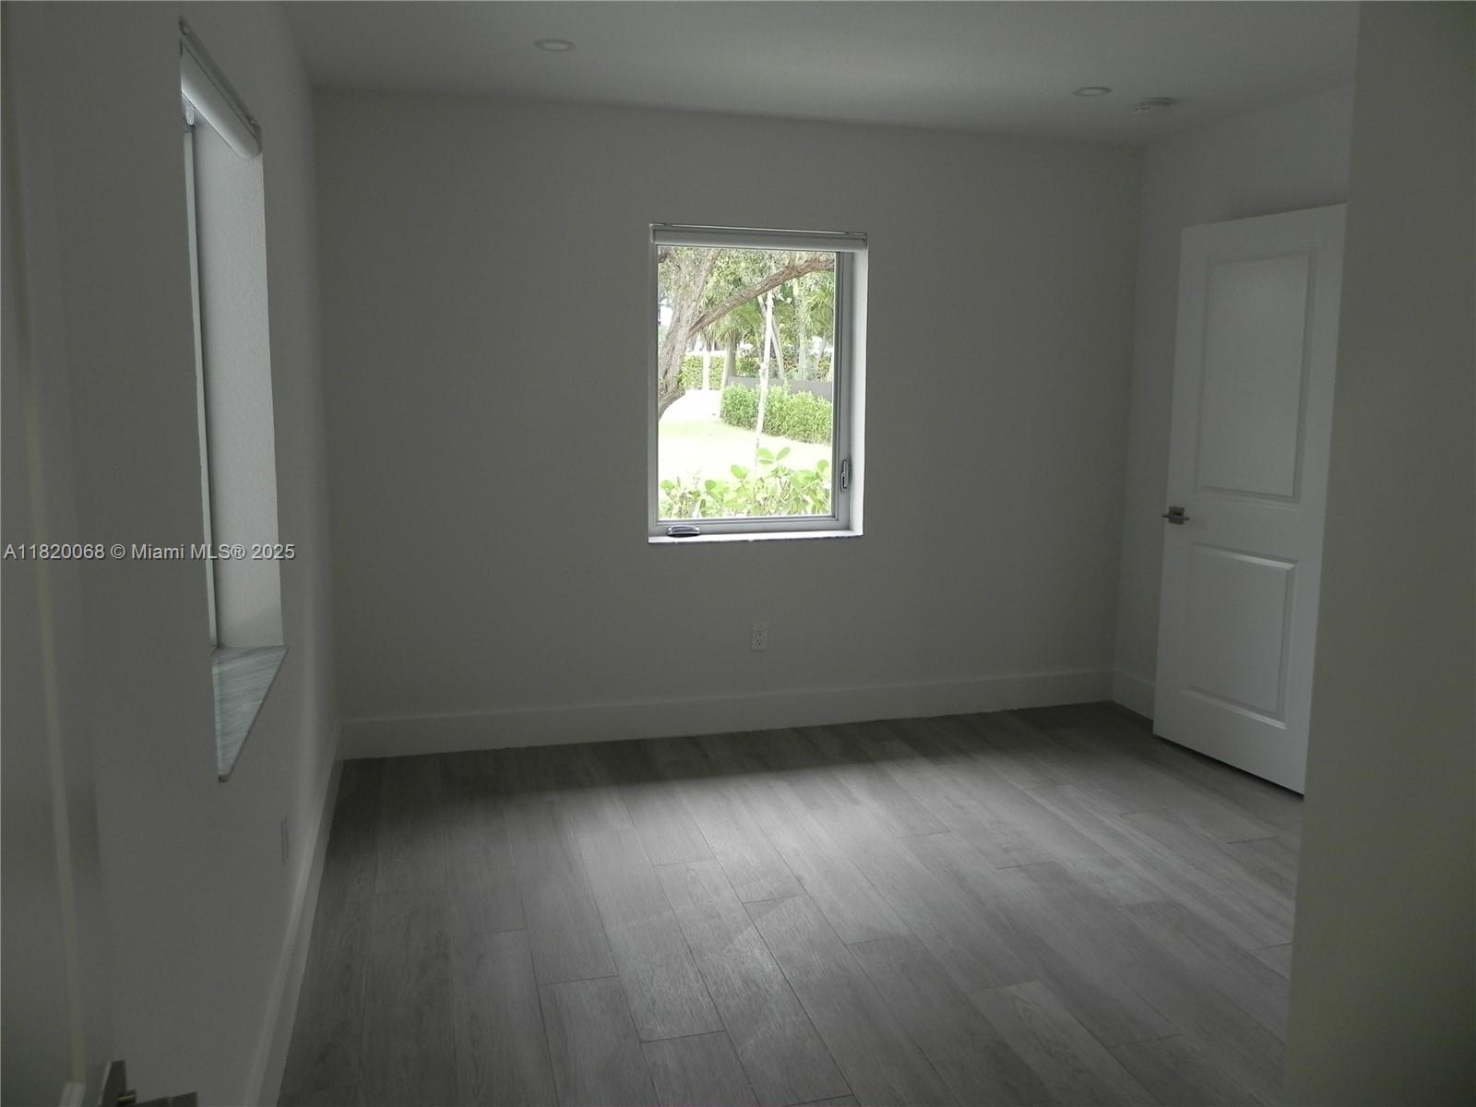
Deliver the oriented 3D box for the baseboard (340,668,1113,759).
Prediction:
[{"bbox_3d":[0.123,0.659,4.651,3.360,0.157,0.018,-2,9,-16],"label":"baseboard"}]

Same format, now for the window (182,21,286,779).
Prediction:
[{"bbox_3d":[-1.048,-0.290,2.199,0.140,1.225,0.890,-2,9,-16],"label":"window"}]

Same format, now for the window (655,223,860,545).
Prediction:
[{"bbox_3d":[0.069,-0.674,4.519,0.900,1.230,0.140,-2,9,-16],"label":"window"}]

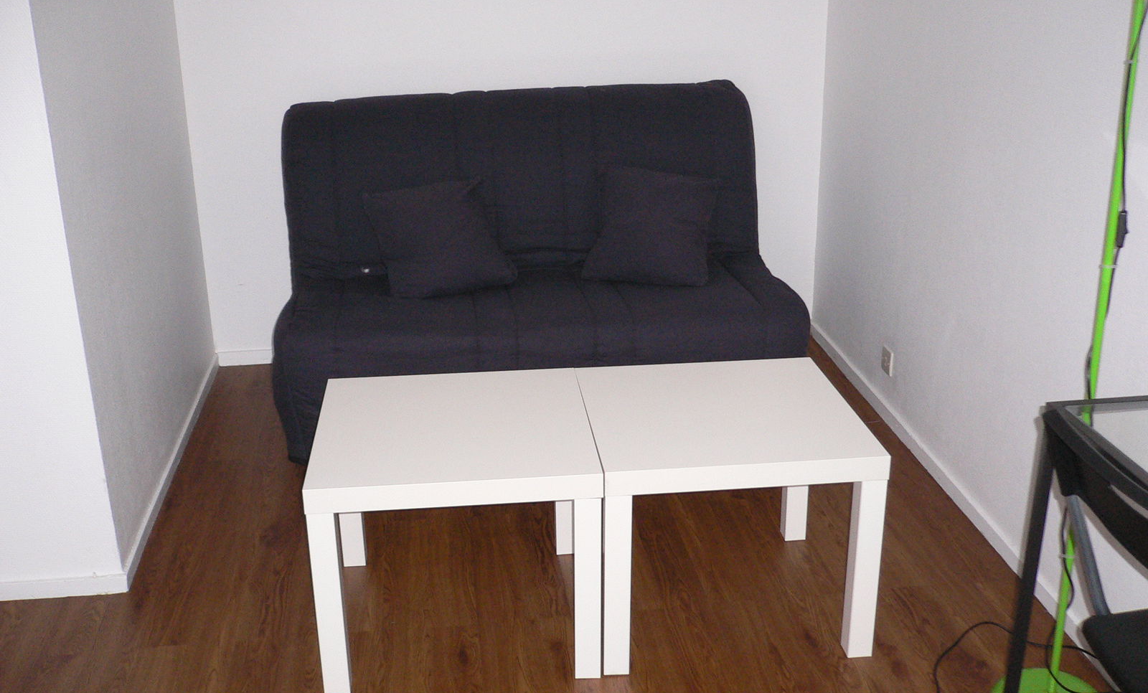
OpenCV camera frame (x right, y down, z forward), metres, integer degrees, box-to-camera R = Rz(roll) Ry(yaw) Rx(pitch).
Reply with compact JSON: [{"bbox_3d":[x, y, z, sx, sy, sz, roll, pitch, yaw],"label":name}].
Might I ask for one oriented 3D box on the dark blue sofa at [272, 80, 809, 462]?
[{"bbox_3d":[-0.113,-0.241,3.476,1.430,0.880,0.960,-4,20,-8],"label":"dark blue sofa"}]

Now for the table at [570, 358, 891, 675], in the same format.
[{"bbox_3d":[0.306,0.341,2.505,0.550,0.450,0.545,-2,20,-5],"label":"table"}]

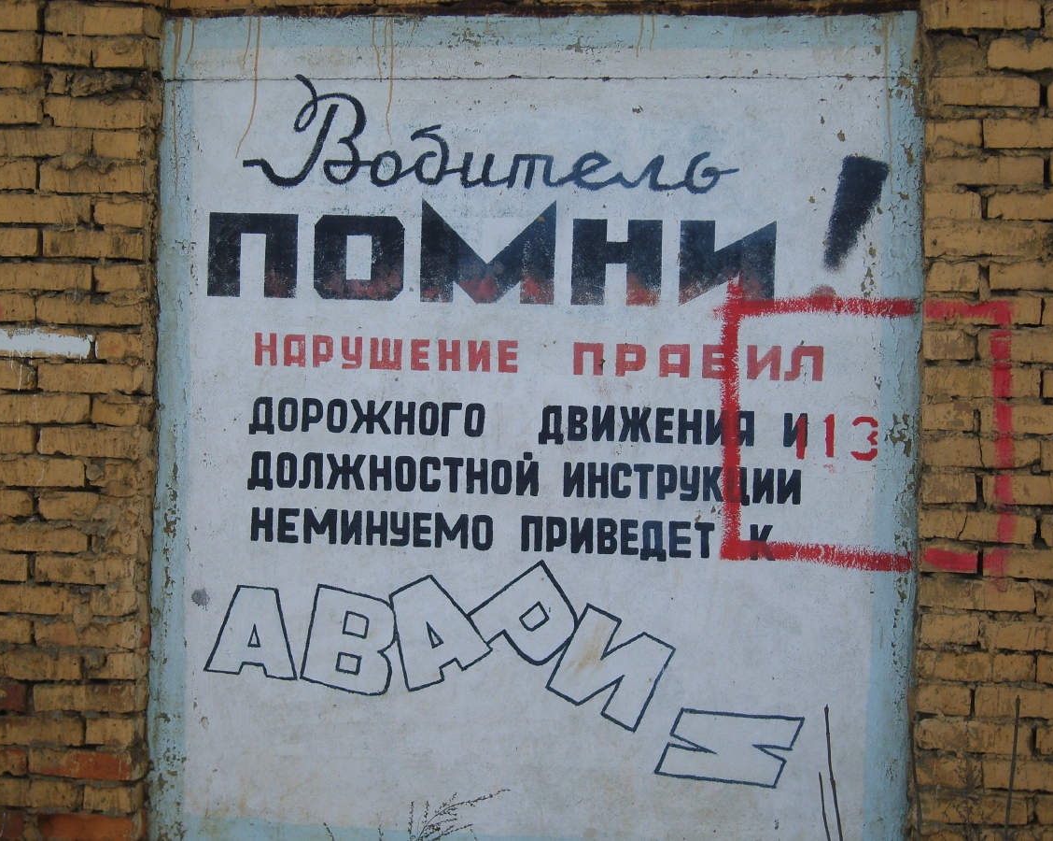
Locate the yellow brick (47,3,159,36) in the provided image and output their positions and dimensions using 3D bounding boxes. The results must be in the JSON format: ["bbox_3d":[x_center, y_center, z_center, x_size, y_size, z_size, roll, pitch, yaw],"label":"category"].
[{"bbox_3d":[-1.012,-0.947,5.573,0.250,0.065,0.120,1,1,10],"label":"yellow brick"}]

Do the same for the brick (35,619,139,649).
[{"bbox_3d":[-1.026,0.503,5.548,0.250,0.065,0.120,1,1,11],"label":"brick"}]

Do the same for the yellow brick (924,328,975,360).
[{"bbox_3d":[0.947,-0.168,5.202,0.120,0.065,0.250,1,1,11],"label":"yellow brick"}]

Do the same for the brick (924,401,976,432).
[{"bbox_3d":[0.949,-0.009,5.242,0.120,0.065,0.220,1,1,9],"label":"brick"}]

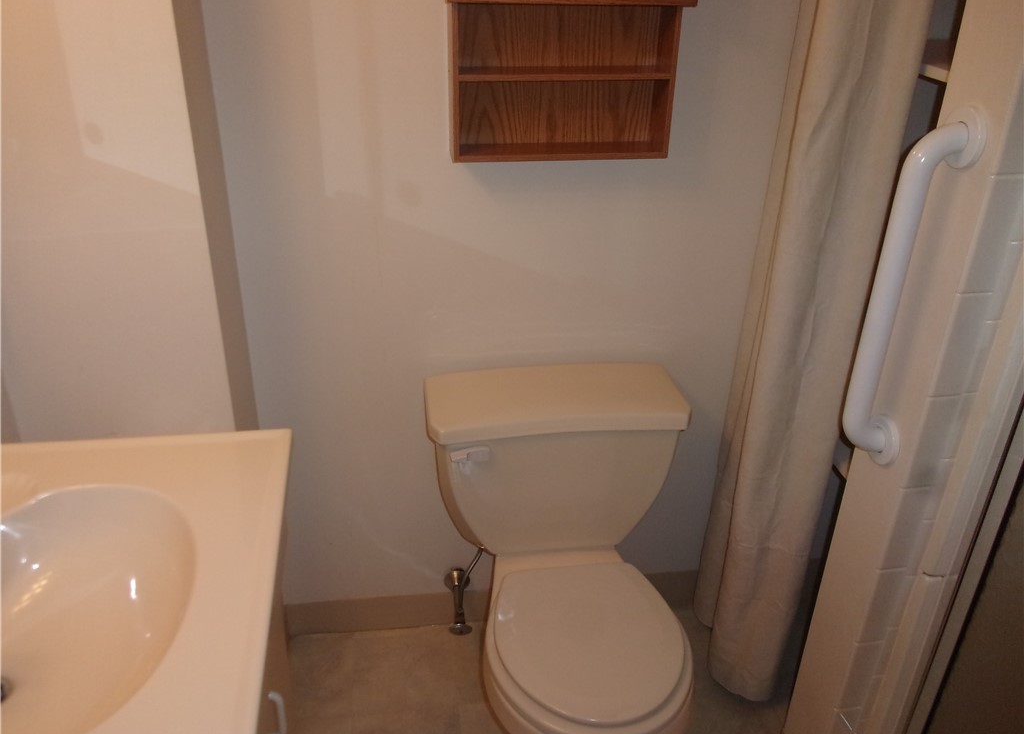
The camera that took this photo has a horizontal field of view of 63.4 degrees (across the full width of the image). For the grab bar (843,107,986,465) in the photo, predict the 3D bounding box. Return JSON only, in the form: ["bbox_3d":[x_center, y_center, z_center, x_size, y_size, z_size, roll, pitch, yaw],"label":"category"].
[{"bbox_3d":[0.554,-0.090,1.182,0.072,0.540,0.077,-2,27,-8],"label":"grab bar"}]

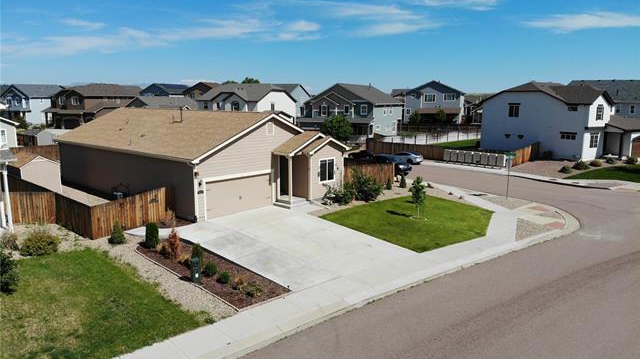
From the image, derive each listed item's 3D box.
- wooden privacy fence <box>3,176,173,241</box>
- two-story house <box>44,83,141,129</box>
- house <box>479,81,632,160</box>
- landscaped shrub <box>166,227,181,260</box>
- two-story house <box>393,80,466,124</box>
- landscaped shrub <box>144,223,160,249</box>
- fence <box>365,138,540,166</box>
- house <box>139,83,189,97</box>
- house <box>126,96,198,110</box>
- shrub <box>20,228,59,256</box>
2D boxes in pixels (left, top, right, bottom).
[{"bbox_3d":[-14.995,1.403,26.953,13.000,1.850,7.200,9,13,40],"label":"wooden privacy fence"},{"bbox_3d":[-48.017,-15.548,93.530,13.500,8.800,13.500,7,12,32],"label":"two-story house"},{"bbox_3d":[31.227,-8.067,58.302,12.000,8.900,14.000,-6,12,-32],"label":"house"},{"bbox_3d":[-6.621,2.890,20.031,0.580,1.350,0.580,1,10,0],"label":"landscaped shrub"},{"bbox_3d":[22.452,-15.640,89.763,12.300,8.600,11.000,4,11,21],"label":"two-story house"},{"bbox_3d":[-7.991,2.656,21.393,0.750,1.200,0.750,9,13,40],"label":"landscaped shrub"},{"bbox_3d":[17.039,-4.100,58.521,19.800,1.750,9.300,10,14,42],"label":"fence"},{"bbox_3d":[-41.510,-21.185,120.150,11.500,8.600,12.000,7,12,32],"label":"house"},{"bbox_3d":[-24.095,-10.092,70.515,12.000,5.800,11.500,9,13,39],"label":"house"},{"bbox_3d":[-13.263,2.852,20.858,1.800,1.100,1.700,1,10,0],"label":"shrub"}]

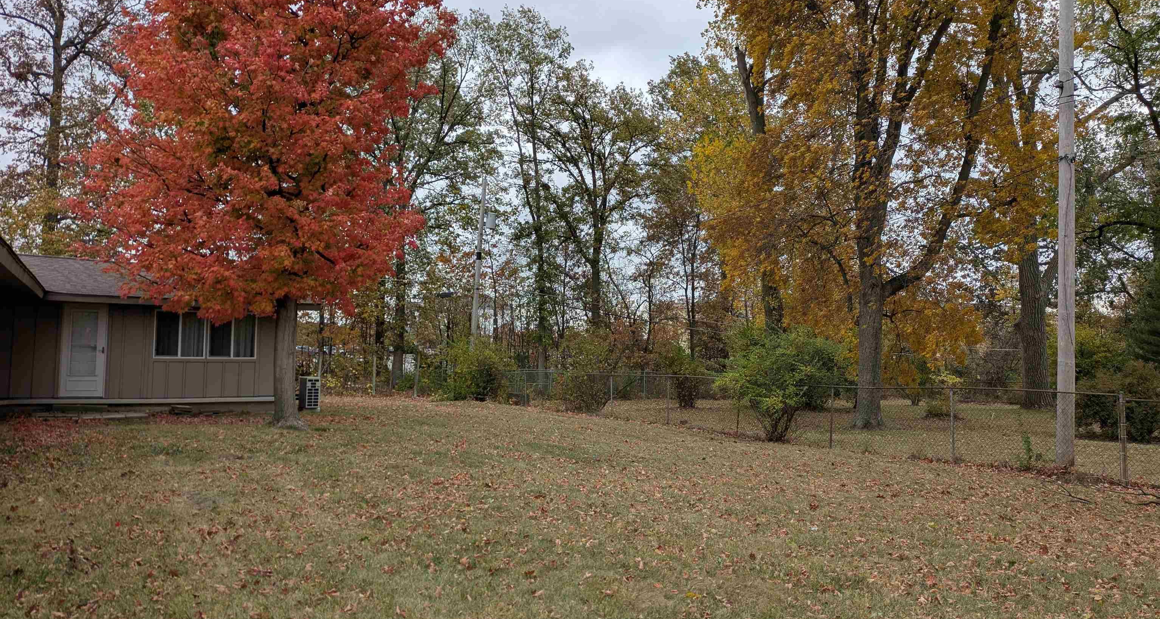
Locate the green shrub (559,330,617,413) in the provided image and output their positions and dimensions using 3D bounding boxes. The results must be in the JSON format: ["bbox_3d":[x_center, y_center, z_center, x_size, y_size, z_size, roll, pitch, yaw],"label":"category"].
[{"bbox_3d":[0.257,1.956,26.400,1.800,2.500,1.800,0,-3,0],"label":"green shrub"}]

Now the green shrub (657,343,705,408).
[{"bbox_3d":[3.669,2.393,30.300,1.650,2.300,1.600,0,-3,0],"label":"green shrub"}]

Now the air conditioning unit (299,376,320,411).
[{"bbox_3d":[-7.293,2.274,22.600,0.380,0.880,0.900,3,-4,-31],"label":"air conditioning unit"}]

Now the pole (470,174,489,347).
[{"bbox_3d":[-4.954,-1.260,40.305,0.290,10.349,0.290,4,-3,0],"label":"pole"}]

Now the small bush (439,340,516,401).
[{"bbox_3d":[-3.807,2.303,31.300,2.700,2.300,2.400,0,-3,0],"label":"small bush"}]

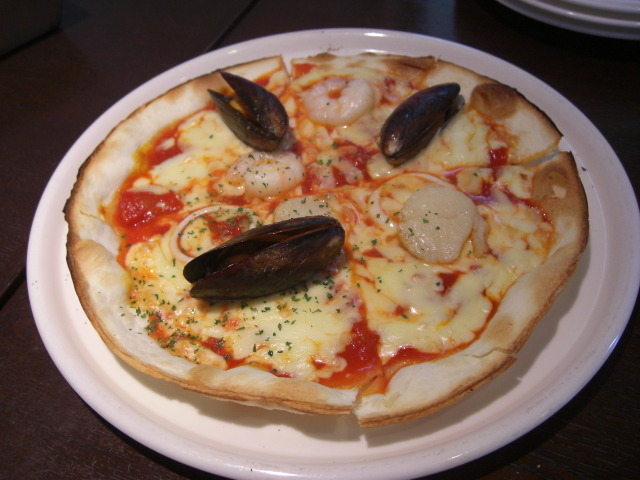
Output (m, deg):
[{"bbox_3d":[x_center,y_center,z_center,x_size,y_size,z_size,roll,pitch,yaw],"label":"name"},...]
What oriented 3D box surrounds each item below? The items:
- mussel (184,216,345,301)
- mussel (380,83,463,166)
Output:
[{"bbox_3d":[-0.024,0.008,0.312,0.075,0.029,0.029,-19,50,-12],"label":"mussel"},{"bbox_3d":[0.053,-0.063,0.371,0.026,0.025,0.066,30,58,27],"label":"mussel"}]

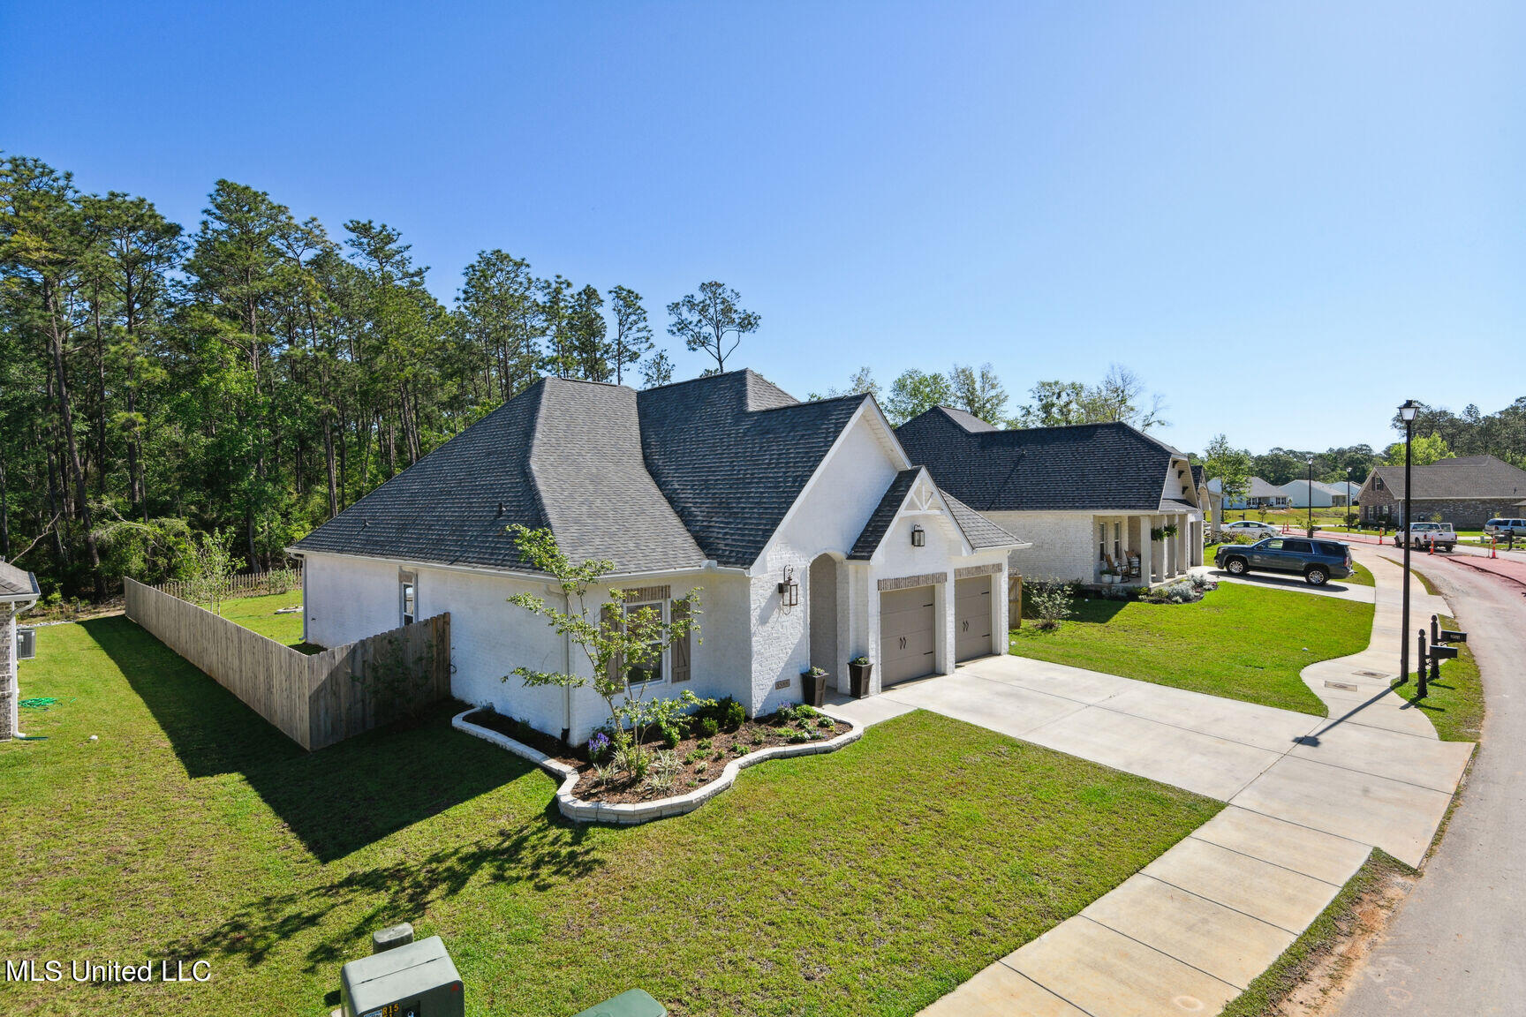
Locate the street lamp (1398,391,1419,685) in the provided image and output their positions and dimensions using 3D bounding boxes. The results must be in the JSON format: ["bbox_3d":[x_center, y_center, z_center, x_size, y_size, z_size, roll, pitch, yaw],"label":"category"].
[{"bbox_3d":[14.150,0.786,17.700,0.420,6.367,0.420,0,0,-44],"label":"street lamp"}]

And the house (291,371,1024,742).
[{"bbox_3d":[-4.023,0.162,22.951,12.850,7.800,18.500,-1,0,-44],"label":"house"}]

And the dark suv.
[{"bbox_3d":[22.747,2.158,35.217,5.200,1.880,2.050,5,4,37],"label":"dark suv"}]

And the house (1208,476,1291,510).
[{"bbox_3d":[96.295,-3.063,162.806,12.800,6.500,11.600,-1,0,-24],"label":"house"}]

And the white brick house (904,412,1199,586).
[{"bbox_3d":[10.377,-0.942,39.196,18.500,8.050,11.350,-1,0,39],"label":"white brick house"}]

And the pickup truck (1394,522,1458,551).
[{"bbox_3d":[45.028,1.888,54.779,1.916,1.833,5.562,-1,0,22],"label":"pickup truck"}]

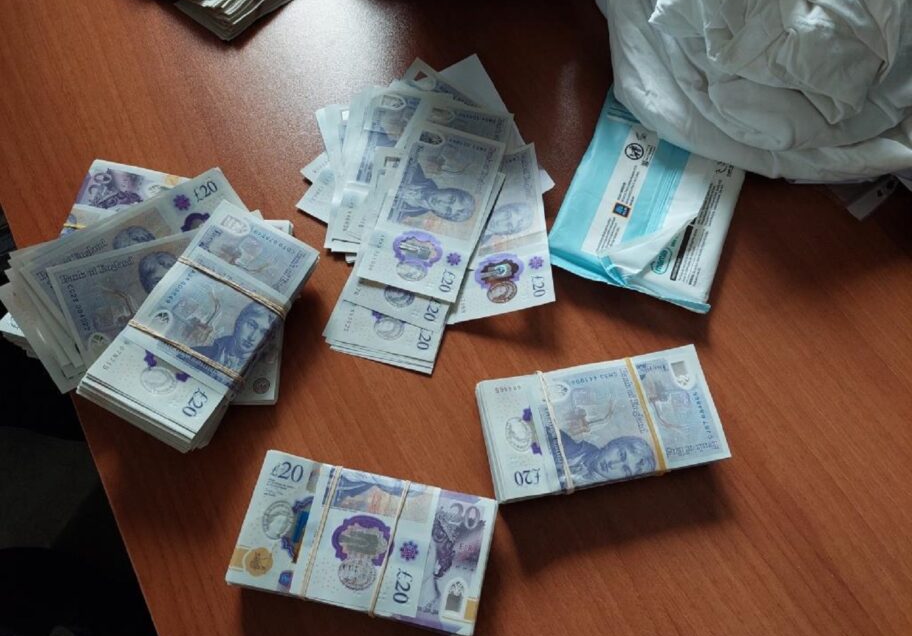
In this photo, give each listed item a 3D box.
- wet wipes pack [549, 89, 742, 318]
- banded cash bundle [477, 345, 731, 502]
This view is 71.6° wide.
[{"bbox_3d":[0.150,-0.097,0.466,0.113,0.026,0.172,19,69,8],"label":"wet wipes pack"},{"bbox_3d":[0.089,0.067,0.399,0.142,0.029,0.075,-10,68,-4],"label":"banded cash bundle"}]

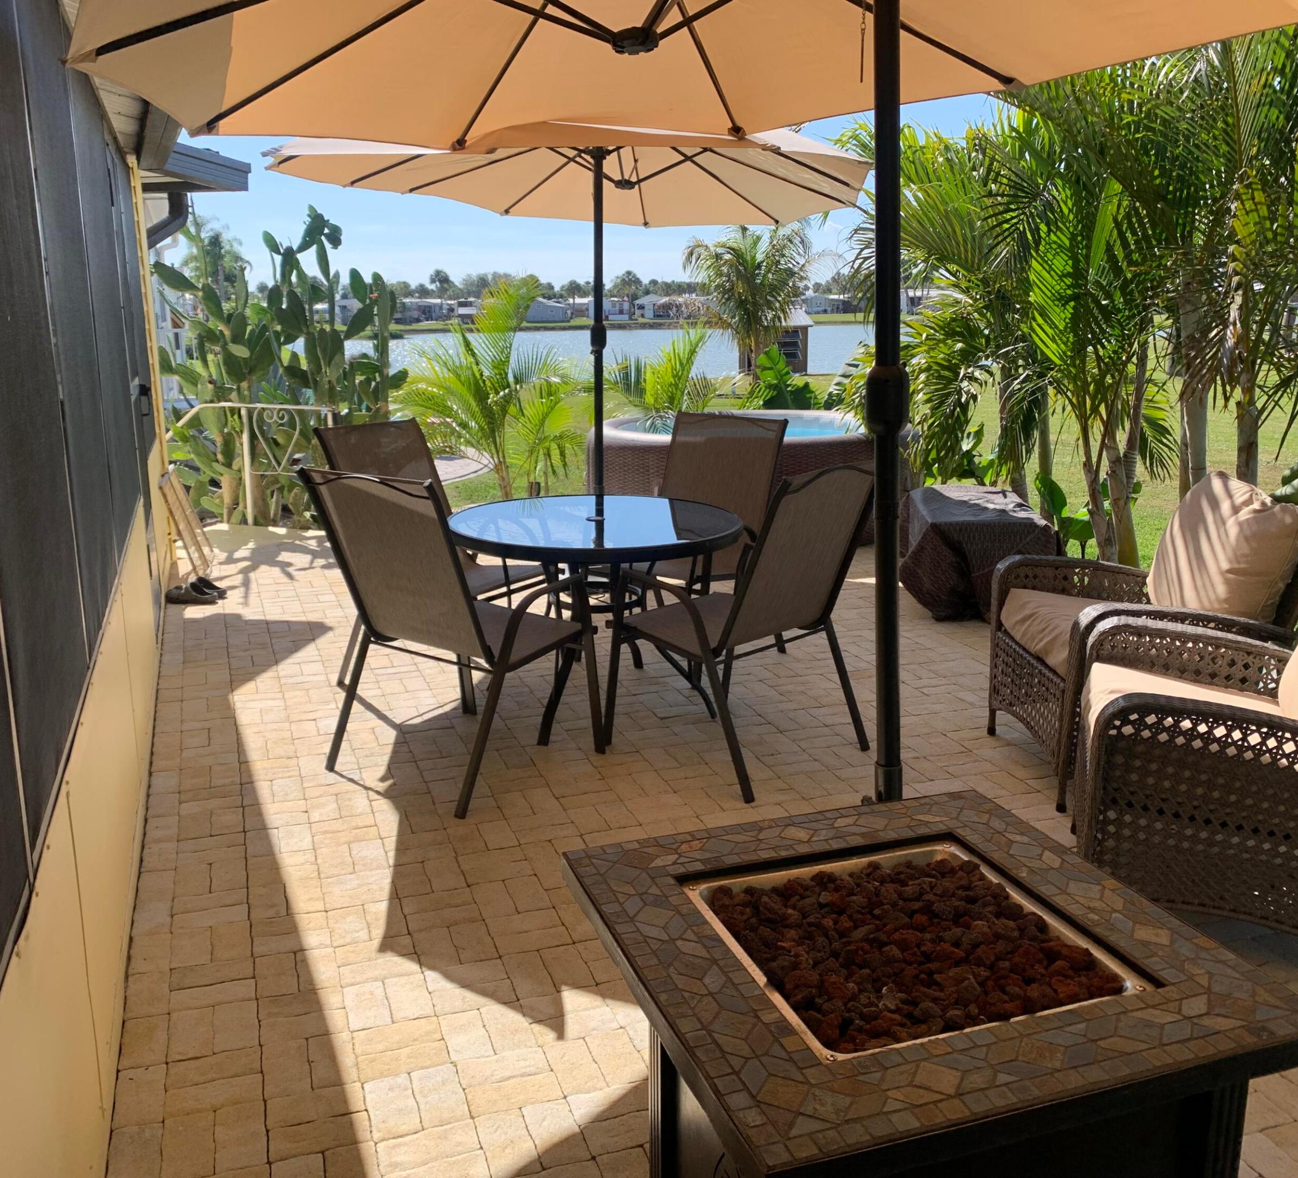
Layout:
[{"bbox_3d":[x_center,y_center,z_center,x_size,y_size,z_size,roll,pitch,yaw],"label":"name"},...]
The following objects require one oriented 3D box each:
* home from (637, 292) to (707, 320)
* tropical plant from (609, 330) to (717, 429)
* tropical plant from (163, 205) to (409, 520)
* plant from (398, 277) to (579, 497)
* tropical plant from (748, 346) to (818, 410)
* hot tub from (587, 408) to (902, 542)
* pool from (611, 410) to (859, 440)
[{"bbox_3d":[3.171,-38.458,160.450,10.000,3.350,9.000,0,13,0],"label":"home"},{"bbox_3d":[0.104,-1.453,9.522,1.050,1.270,1.050,0,13,0],"label":"tropical plant"},{"bbox_3d":[-2.696,-1.672,8.653,1.750,2.160,1.400,0,13,0],"label":"tropical plant"},{"bbox_3d":[-1.186,-1.466,8.802,1.400,1.670,1.350,0,13,0],"label":"plant"},{"bbox_3d":[1.120,-1.470,9.928,0.680,1.140,0.650,0,13,0],"label":"tropical plant"},{"bbox_3d":[0.691,-0.765,7.958,2.140,0.670,2.140,0,13,0],"label":"hot tub"},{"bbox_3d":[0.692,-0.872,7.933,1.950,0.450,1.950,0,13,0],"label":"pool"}]

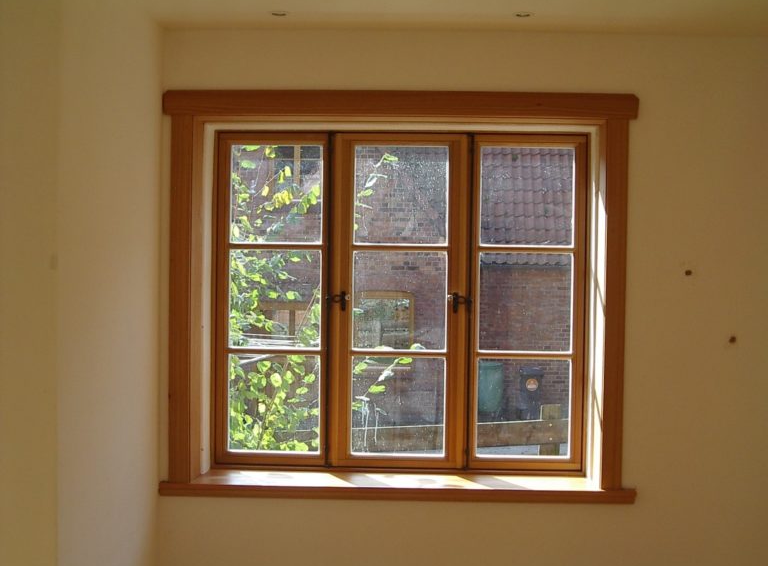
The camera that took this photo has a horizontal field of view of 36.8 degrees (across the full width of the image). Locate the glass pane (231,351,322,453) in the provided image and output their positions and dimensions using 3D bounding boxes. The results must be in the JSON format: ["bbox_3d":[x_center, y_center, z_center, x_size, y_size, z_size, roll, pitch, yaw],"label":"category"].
[{"bbox_3d":[-0.409,0.453,4.323,0.345,0.371,0.020,1,1,2],"label":"glass pane"}]

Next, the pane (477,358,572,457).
[{"bbox_3d":[0.521,0.467,4.295,0.352,0.372,0.020,1,1,2],"label":"pane"}]

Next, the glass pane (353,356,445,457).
[{"bbox_3d":[0.053,0.461,4.309,0.350,0.373,0.020,1,1,2],"label":"glass pane"}]

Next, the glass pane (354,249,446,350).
[{"bbox_3d":[0.060,0.067,4.300,0.351,0.366,0.020,1,1,2],"label":"glass pane"}]

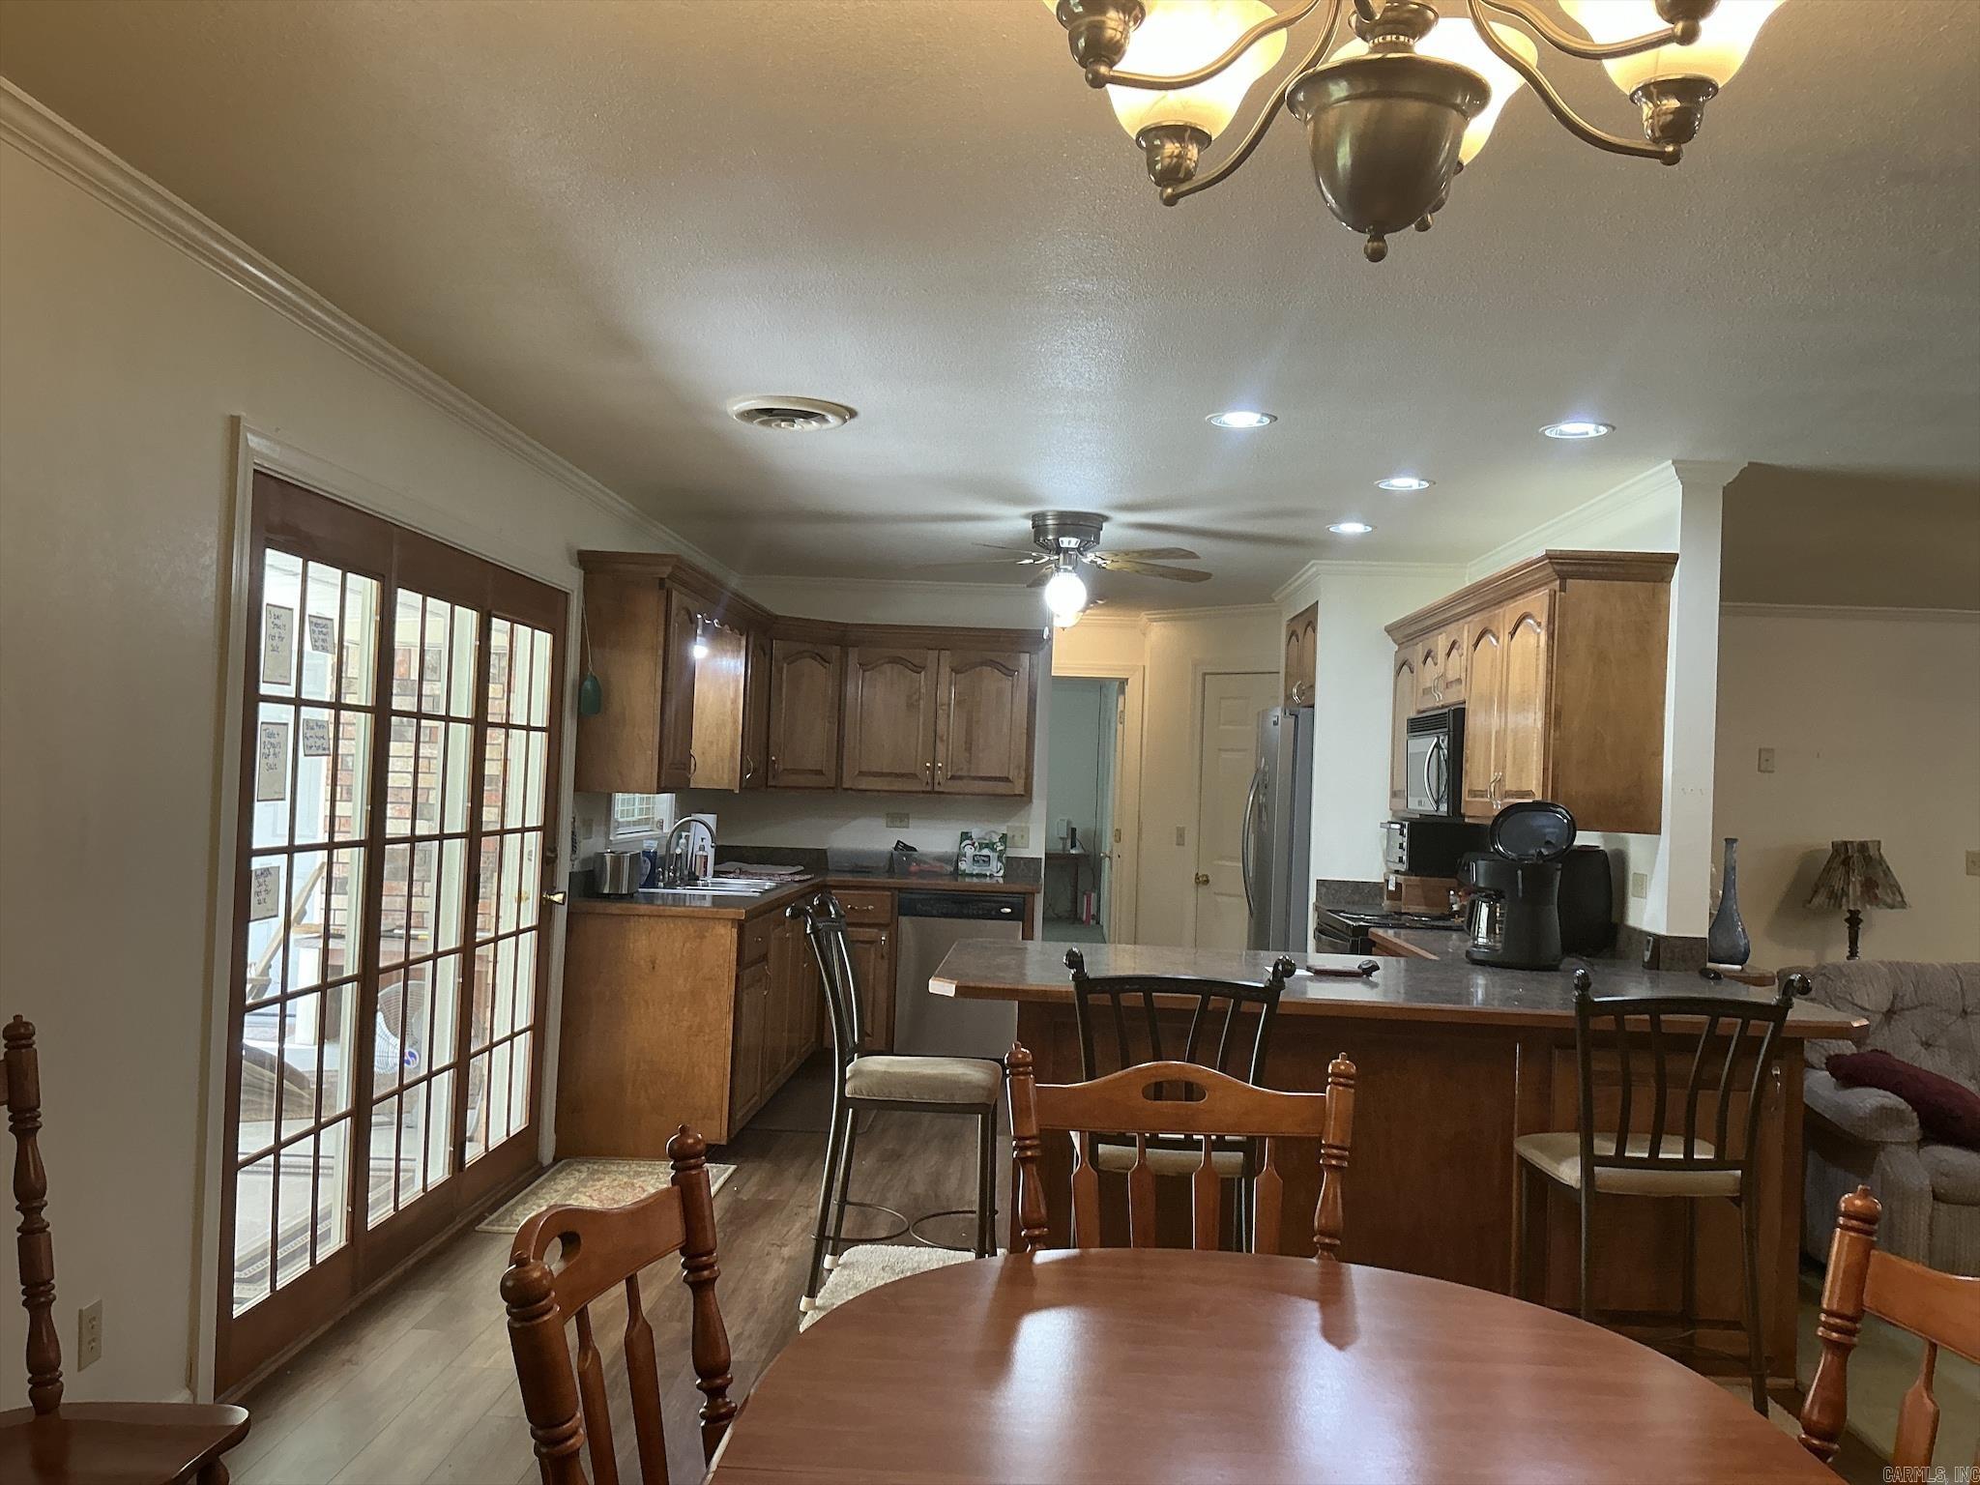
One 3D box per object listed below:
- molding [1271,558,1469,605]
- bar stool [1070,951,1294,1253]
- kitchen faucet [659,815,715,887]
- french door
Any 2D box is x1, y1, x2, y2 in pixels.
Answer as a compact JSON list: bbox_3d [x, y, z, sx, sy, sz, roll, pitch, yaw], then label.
[{"bbox_3d":[1.831,-0.738,7.841,0.710,0.085,1.470,2,-1,2],"label":"molding"},{"bbox_3d":[0.396,0.982,3.655,0.480,1.060,0.570,2,-1,2],"label":"bar stool"},{"bbox_3d":[-1.284,0.465,6.880,0.220,0.290,0.200,2,-1,2],"label":"kitchen faucet"},{"bbox_3d":[-1.598,0.438,4.549,0.065,1.996,2.220,2,-1,2],"label":"french door"}]

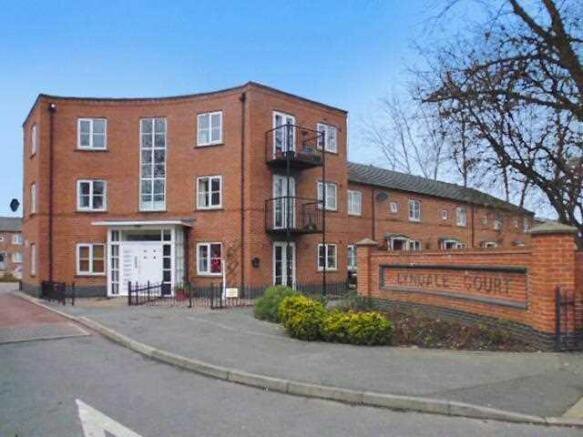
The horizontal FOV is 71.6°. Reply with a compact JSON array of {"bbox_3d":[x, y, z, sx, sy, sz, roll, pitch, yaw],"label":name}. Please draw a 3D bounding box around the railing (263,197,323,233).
[{"bbox_3d":[0.118,-0.099,15.950,1.780,1.250,1.200,3,-4,-39],"label":"railing"}]

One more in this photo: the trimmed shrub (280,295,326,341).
[{"bbox_3d":[0.203,1.807,7.450,0.860,0.770,0.860,0,-3,0],"label":"trimmed shrub"}]

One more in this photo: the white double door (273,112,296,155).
[{"bbox_3d":[-0.277,-3.216,16.450,1.200,2.100,0.120,2,-4,-38],"label":"white double door"}]

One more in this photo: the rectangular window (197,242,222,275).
[{"bbox_3d":[-3.320,1.674,16.500,1.200,1.330,0.130,-1,-4,20],"label":"rectangular window"}]

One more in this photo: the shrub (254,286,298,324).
[{"bbox_3d":[-0.309,2.019,9.600,1.080,0.780,0.950,-1,-4,12],"label":"shrub"}]

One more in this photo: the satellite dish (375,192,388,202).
[{"bbox_3d":[4.588,-1.071,20.600,0.570,0.480,0.250,1,-4,-18],"label":"satellite dish"}]

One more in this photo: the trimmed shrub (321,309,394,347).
[{"bbox_3d":[1.168,1.893,7.150,1.220,0.520,0.850,-1,-4,14],"label":"trimmed shrub"}]

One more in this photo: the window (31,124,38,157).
[{"bbox_3d":[-11.575,-3.504,18.200,0.130,1.330,1.200,3,-4,-39],"label":"window"}]

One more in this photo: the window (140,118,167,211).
[{"bbox_3d":[-5.840,-2.255,17.100,1.100,3.900,0.120,0,-3,6],"label":"window"}]

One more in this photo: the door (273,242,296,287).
[{"bbox_3d":[-0.282,2.023,16.750,1.200,2.100,0.130,3,-4,-39],"label":"door"}]

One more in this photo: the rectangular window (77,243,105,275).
[{"bbox_3d":[-8.389,1.720,16.950,1.220,1.300,0.120,0,-3,-5],"label":"rectangular window"}]

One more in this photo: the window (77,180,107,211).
[{"bbox_3d":[-8.396,-0.958,17.050,1.220,1.300,0.120,0,-3,-5],"label":"window"}]

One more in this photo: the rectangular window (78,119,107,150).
[{"bbox_3d":[-8.441,-3.565,17.150,1.220,1.300,0.120,0,-3,-5],"label":"rectangular window"}]

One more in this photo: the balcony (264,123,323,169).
[{"bbox_3d":[0.179,-2.800,16.050,1.950,1.250,1.300,2,-4,-38],"label":"balcony"}]

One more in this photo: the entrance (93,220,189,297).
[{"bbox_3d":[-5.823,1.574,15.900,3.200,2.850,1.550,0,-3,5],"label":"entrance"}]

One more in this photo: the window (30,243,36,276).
[{"bbox_3d":[-11.597,1.847,18.200,0.130,1.350,1.200,3,-4,-39],"label":"window"}]

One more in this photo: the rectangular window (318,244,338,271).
[{"bbox_3d":[1.676,1.766,18.300,1.200,1.200,0.130,3,-4,-39],"label":"rectangular window"}]

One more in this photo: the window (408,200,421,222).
[{"bbox_3d":[7.018,-0.421,23.000,1.150,1.230,0.120,3,-4,-40],"label":"window"}]

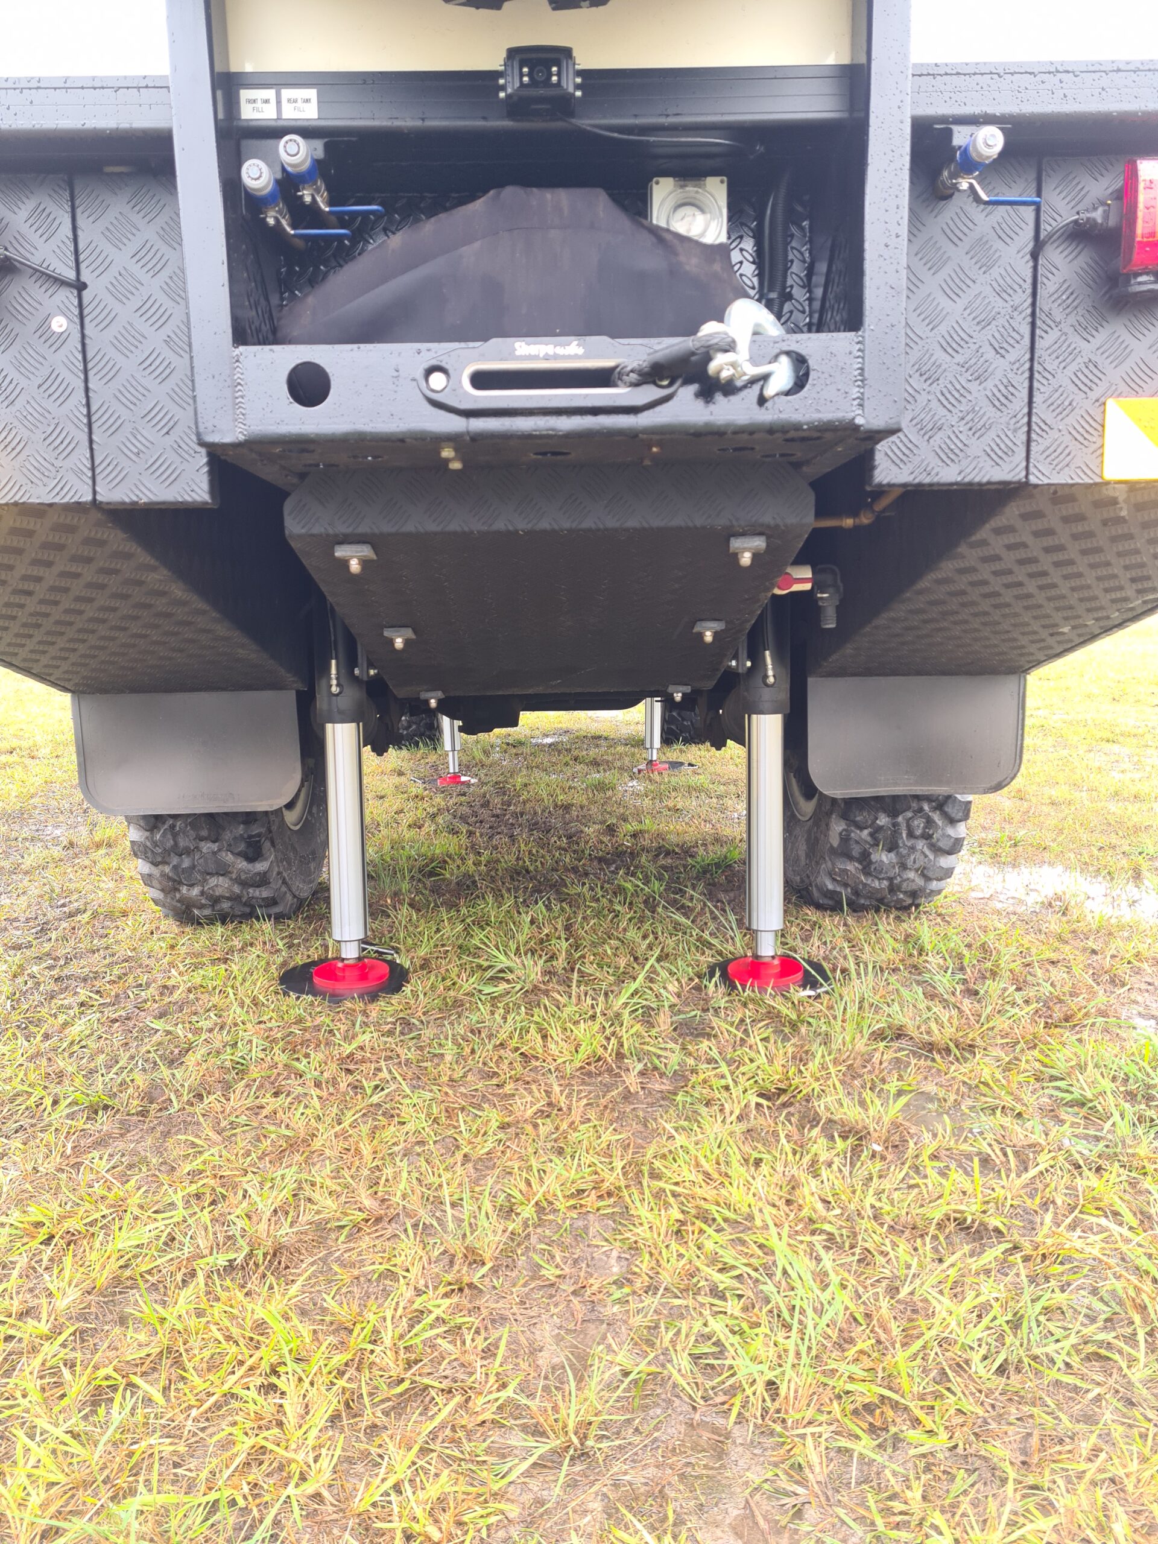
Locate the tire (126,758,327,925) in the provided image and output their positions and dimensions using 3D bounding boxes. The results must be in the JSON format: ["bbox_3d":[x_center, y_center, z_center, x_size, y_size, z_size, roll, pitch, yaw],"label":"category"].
[{"bbox_3d":[-0.905,-0.067,3.237,0.374,1.080,1.090,-1,8,-1],"label":"tire"}]

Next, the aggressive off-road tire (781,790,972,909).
[{"bbox_3d":[0.753,-0.102,3.277,0.375,1.080,1.090,-1,8,-1],"label":"aggressive off-road tire"}]

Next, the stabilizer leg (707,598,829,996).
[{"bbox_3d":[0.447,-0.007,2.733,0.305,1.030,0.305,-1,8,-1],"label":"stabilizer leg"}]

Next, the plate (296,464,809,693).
[{"bbox_3d":[-0.049,-0.305,2.182,0.736,0.120,1.132,-1,-8,-1],"label":"plate"}]

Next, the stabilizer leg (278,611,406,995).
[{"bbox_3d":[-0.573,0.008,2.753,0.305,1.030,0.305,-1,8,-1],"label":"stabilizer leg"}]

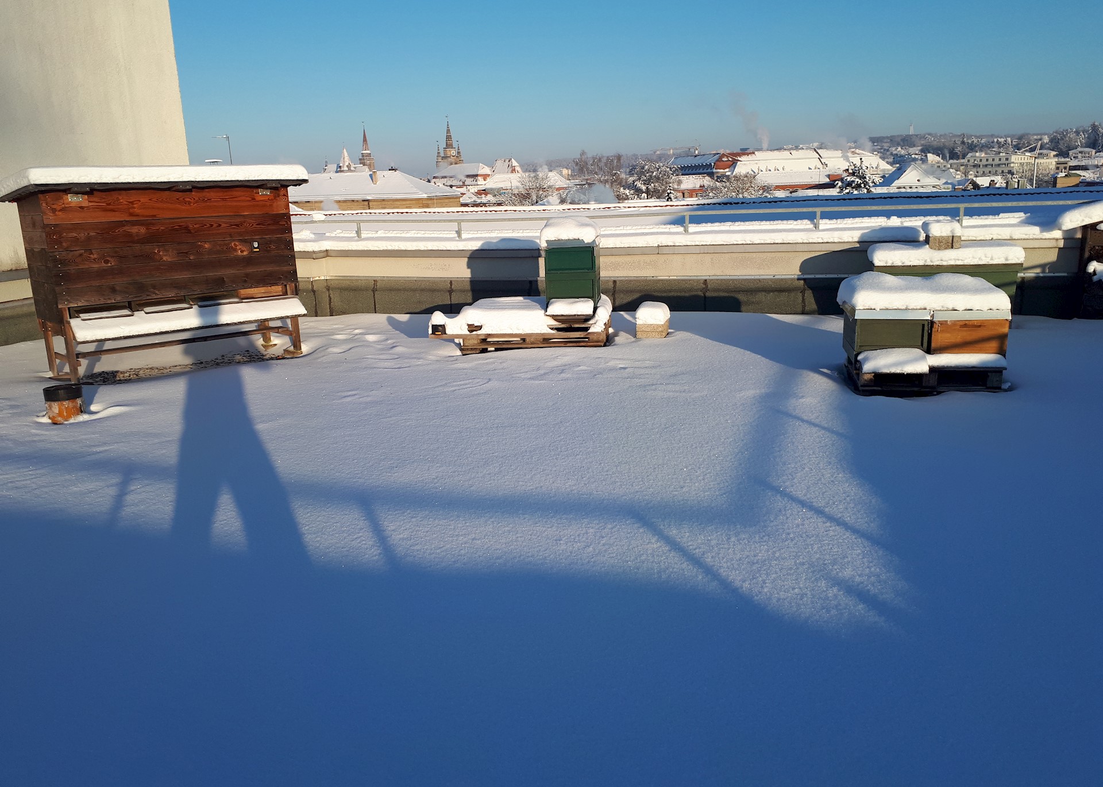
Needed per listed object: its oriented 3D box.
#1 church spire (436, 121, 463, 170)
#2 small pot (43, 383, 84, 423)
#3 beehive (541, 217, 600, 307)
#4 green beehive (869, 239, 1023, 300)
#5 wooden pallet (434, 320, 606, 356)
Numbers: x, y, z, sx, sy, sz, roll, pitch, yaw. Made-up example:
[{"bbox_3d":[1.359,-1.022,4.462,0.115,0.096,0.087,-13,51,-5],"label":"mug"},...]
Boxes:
[{"bbox_3d":[-66.186,-161.538,560.000,13.000,31.500,13.000,-12,17,-37],"label":"church spire"},{"bbox_3d":[-3.024,0.063,5.313,0.205,0.210,0.205,-10,15,-29],"label":"small pot"},{"bbox_3d":[0.181,-1.105,7.467,0.460,0.770,0.530,0,13,7],"label":"beehive"},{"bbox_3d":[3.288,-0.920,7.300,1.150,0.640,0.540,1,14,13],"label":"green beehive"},{"bbox_3d":[-0.223,-0.553,7.418,1.430,0.250,0.820,-1,13,6],"label":"wooden pallet"}]

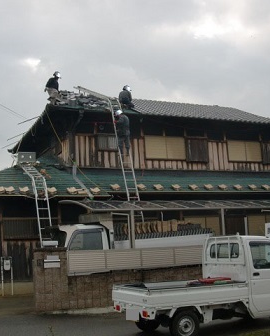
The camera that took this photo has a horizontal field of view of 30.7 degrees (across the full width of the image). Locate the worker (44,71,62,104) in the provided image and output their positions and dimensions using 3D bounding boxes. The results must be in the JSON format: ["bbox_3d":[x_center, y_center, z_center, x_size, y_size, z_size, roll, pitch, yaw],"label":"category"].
[{"bbox_3d":[-2.796,-2.710,16.694,0.600,1.197,0.520,-2,-9,-2],"label":"worker"}]

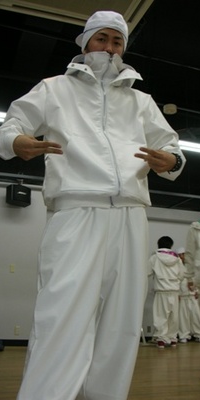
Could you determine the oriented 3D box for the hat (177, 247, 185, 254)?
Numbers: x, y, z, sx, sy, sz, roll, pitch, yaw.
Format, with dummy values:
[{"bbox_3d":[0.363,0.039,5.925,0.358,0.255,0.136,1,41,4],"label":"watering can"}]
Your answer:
[{"bbox_3d":[1.514,0.945,7.420,0.190,0.150,0.230,-3,-15,15],"label":"hat"}]

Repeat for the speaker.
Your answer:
[{"bbox_3d":[-1.258,-0.070,6.250,0.170,0.250,0.345,-15,-21,43],"label":"speaker"}]

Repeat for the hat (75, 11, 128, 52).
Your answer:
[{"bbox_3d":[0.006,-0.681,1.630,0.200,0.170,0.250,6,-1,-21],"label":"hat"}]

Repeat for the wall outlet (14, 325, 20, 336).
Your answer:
[{"bbox_3d":[-1.228,1.946,6.020,0.072,0.120,0.012,5,-15,-17],"label":"wall outlet"}]

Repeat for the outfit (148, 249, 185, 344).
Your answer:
[{"bbox_3d":[1.061,1.551,6.500,0.600,1.500,0.380,-1,-15,8],"label":"outfit"}]

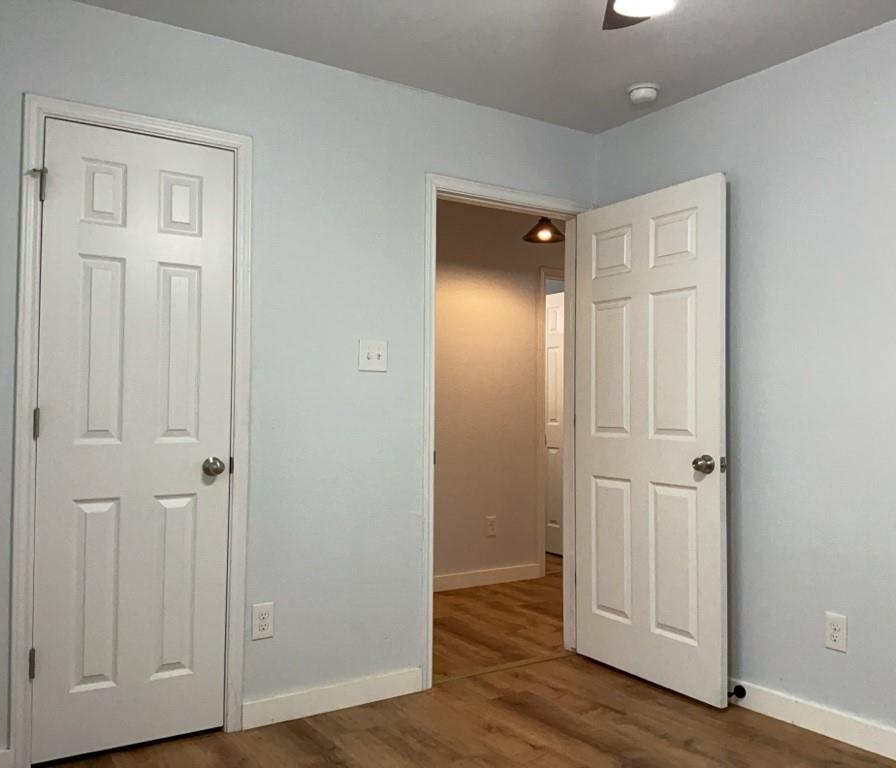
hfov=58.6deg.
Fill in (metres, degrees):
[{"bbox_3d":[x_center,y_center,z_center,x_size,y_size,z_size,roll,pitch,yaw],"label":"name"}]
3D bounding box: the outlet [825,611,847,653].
[{"bbox_3d":[1.365,0.876,2.811,0.009,0.125,0.078,2,-2,-33],"label":"outlet"}]

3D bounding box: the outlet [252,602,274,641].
[{"bbox_3d":[-0.667,0.861,2.889,0.078,0.125,0.009,2,-2,-33],"label":"outlet"}]

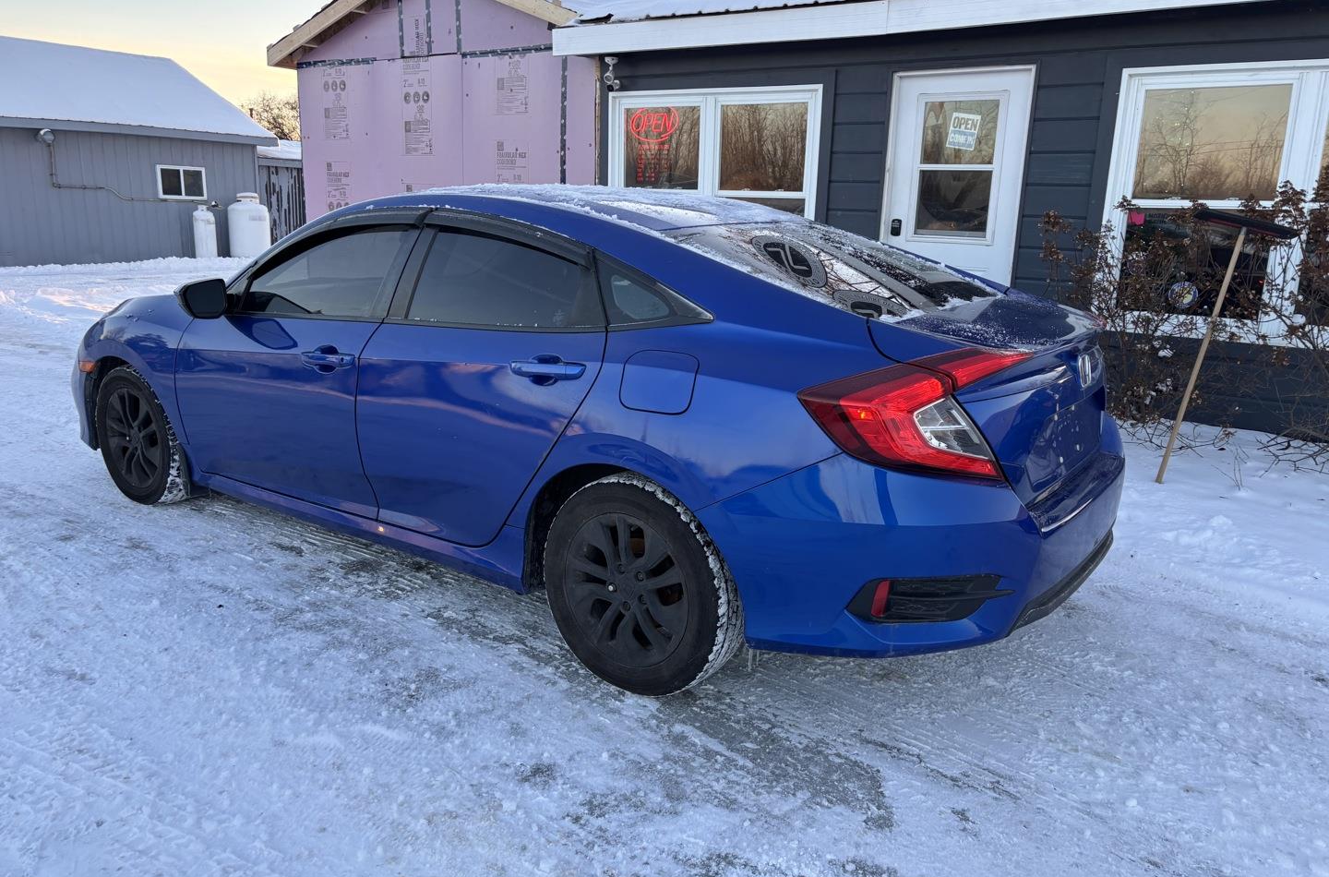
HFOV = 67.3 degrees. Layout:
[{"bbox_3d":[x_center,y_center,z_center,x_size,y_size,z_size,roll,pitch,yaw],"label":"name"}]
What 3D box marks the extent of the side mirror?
[{"bbox_3d":[-1.677,-0.511,3.645,0.140,0.155,0.200,11,16,34],"label":"side mirror"}]

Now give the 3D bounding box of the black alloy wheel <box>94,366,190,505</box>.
[{"bbox_3d":[-2.229,-0.017,4.369,0.640,0.640,0.215,11,16,34],"label":"black alloy wheel"}]

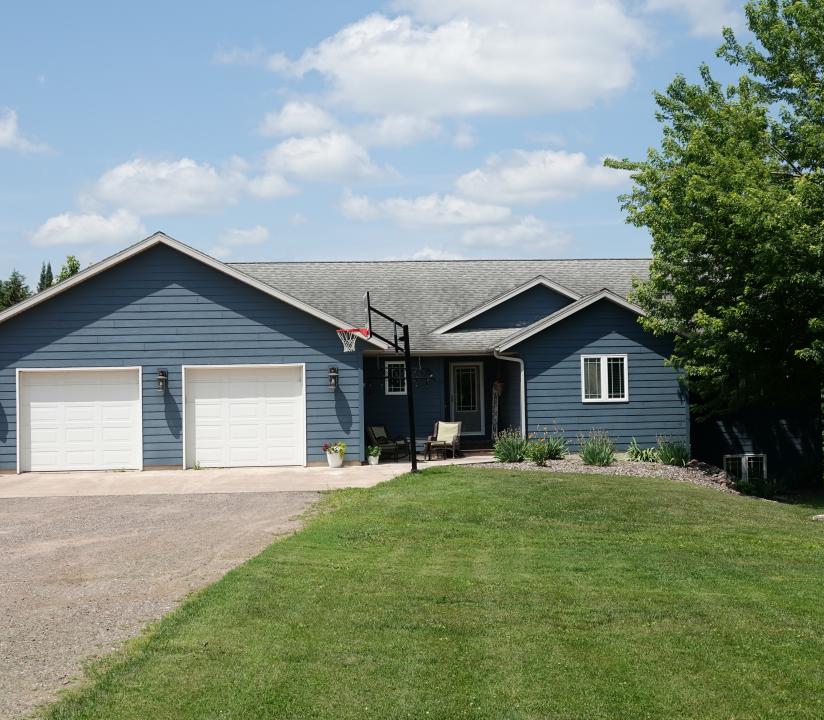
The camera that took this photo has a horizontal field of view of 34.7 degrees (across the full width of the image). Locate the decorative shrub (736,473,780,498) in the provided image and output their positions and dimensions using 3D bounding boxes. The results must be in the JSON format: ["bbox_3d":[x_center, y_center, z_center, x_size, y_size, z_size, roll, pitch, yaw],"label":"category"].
[{"bbox_3d":[9.346,3.439,35.600,1.200,0.720,1.000,-1,-2,-5],"label":"decorative shrub"}]

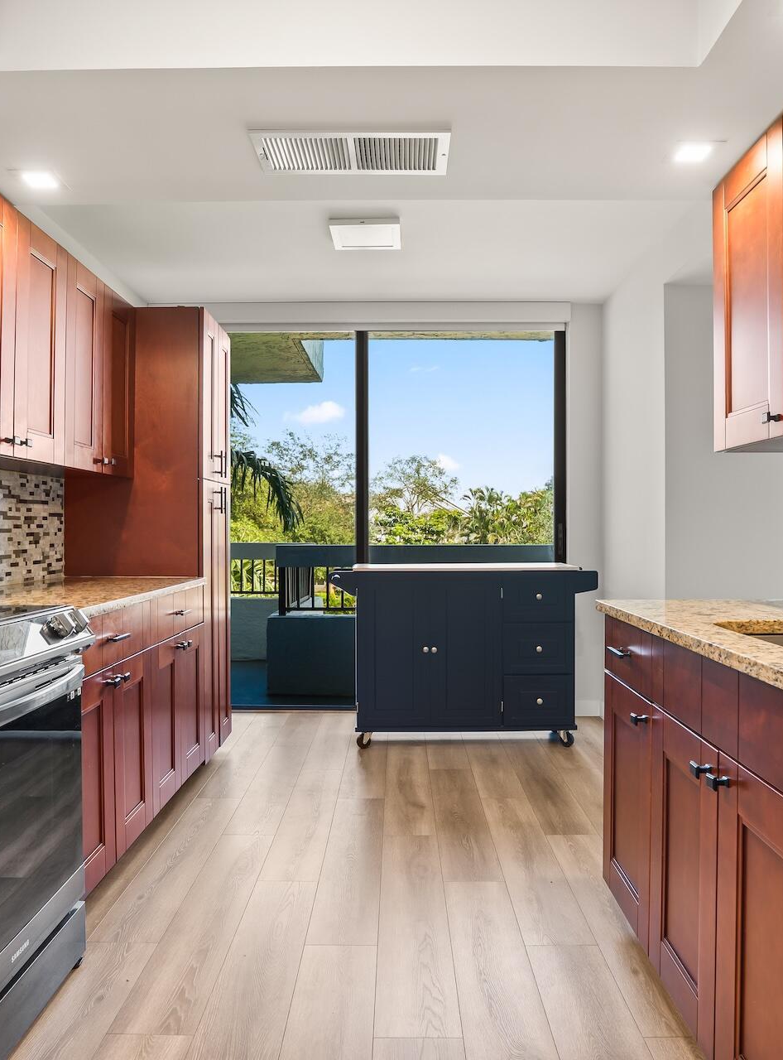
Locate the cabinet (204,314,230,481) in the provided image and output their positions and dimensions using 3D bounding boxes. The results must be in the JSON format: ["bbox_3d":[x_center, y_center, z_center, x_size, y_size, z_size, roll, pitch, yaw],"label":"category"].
[{"bbox_3d":[-1.151,-0.613,3.882,0.612,0.768,0.615,0,0,1],"label":"cabinet"}]

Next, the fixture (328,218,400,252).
[{"bbox_3d":[-0.112,-1.366,3.658,0.312,0.044,0.320,0,0,1],"label":"fixture"}]

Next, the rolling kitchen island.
[{"bbox_3d":[0.382,0.662,4.323,1.390,0.924,0.470,0,0,1],"label":"rolling kitchen island"}]

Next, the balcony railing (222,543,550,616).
[{"bbox_3d":[0.031,0.367,5.781,2.450,0.520,0.200,0,0,1],"label":"balcony railing"}]

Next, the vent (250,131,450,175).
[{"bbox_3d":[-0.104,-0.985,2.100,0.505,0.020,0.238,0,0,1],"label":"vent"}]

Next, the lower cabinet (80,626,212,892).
[{"bbox_3d":[-1.161,0.684,2.845,0.612,0.860,1.465,0,0,1],"label":"lower cabinet"}]

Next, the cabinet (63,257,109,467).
[{"bbox_3d":[-1.308,-0.612,3.006,0.315,0.759,0.390,0,0,1],"label":"cabinet"}]

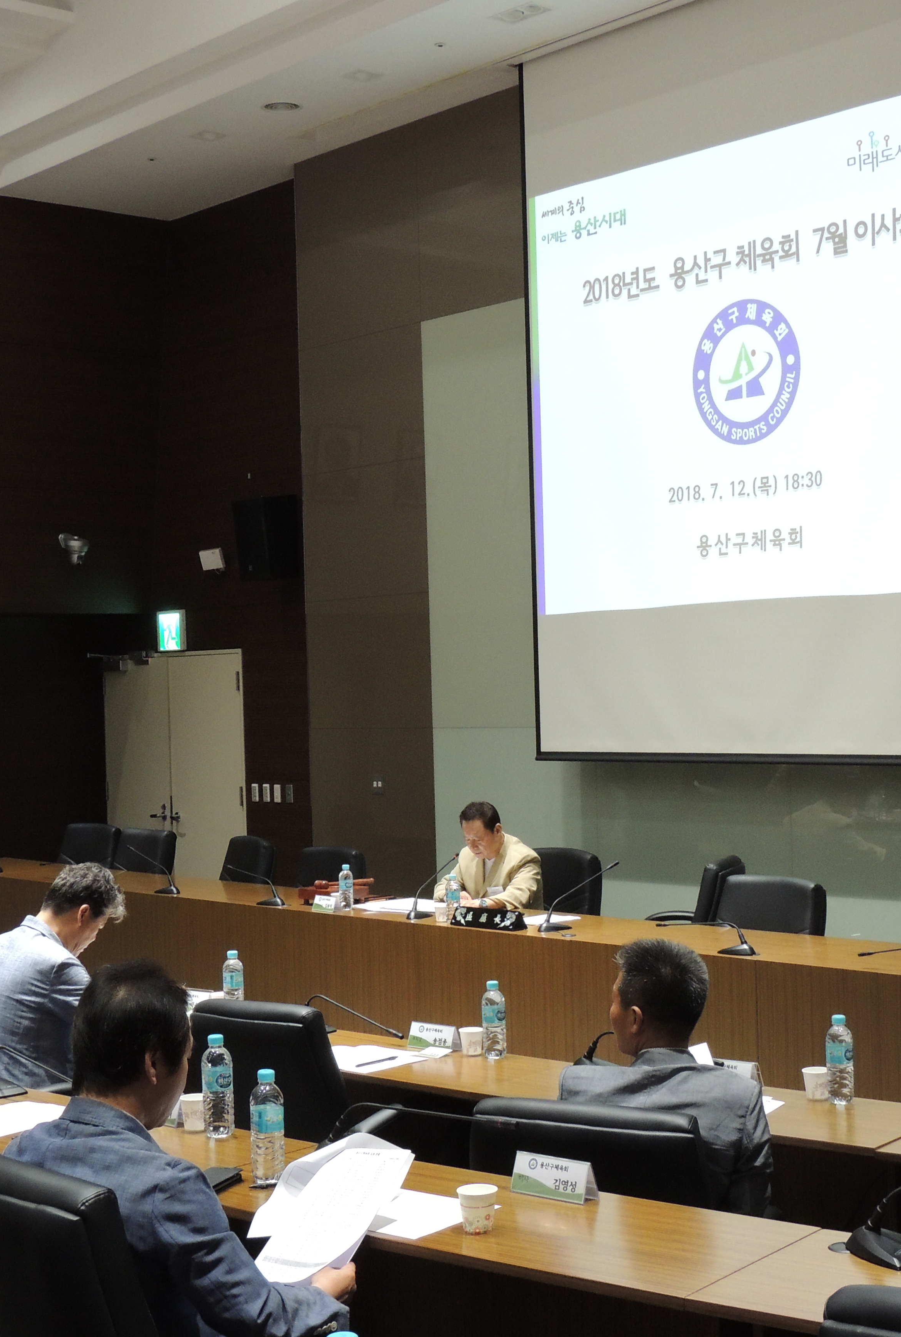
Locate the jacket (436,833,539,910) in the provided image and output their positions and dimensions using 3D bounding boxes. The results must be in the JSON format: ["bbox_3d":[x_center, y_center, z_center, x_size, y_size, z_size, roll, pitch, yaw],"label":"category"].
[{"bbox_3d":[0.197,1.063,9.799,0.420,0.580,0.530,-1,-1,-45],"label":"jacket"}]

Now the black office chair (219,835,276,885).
[{"bbox_3d":[-1.439,1.517,12.705,0.640,0.930,0.620,-1,-1,-37],"label":"black office chair"}]

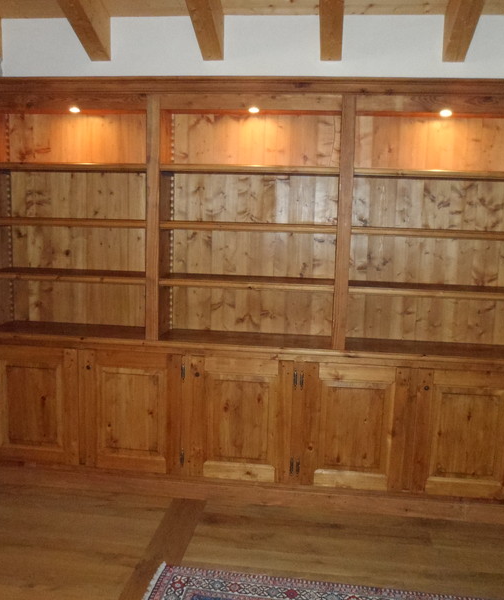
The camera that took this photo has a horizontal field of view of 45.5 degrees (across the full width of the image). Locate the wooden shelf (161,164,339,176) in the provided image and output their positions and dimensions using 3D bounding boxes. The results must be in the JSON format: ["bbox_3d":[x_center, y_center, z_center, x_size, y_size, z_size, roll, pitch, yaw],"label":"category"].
[{"bbox_3d":[0.003,-0.701,3.297,0.961,0.031,0.368,2,8,7],"label":"wooden shelf"}]

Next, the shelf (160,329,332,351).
[{"bbox_3d":[-0.025,0.228,3.294,0.917,0.030,0.302,2,9,6],"label":"shelf"}]

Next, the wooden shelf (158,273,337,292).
[{"bbox_3d":[-0.014,-0.099,3.379,0.961,0.031,0.368,2,8,7],"label":"wooden shelf"}]

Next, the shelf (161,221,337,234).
[{"bbox_3d":[-0.005,-0.404,3.337,0.961,0.031,0.368,2,8,7],"label":"shelf"}]

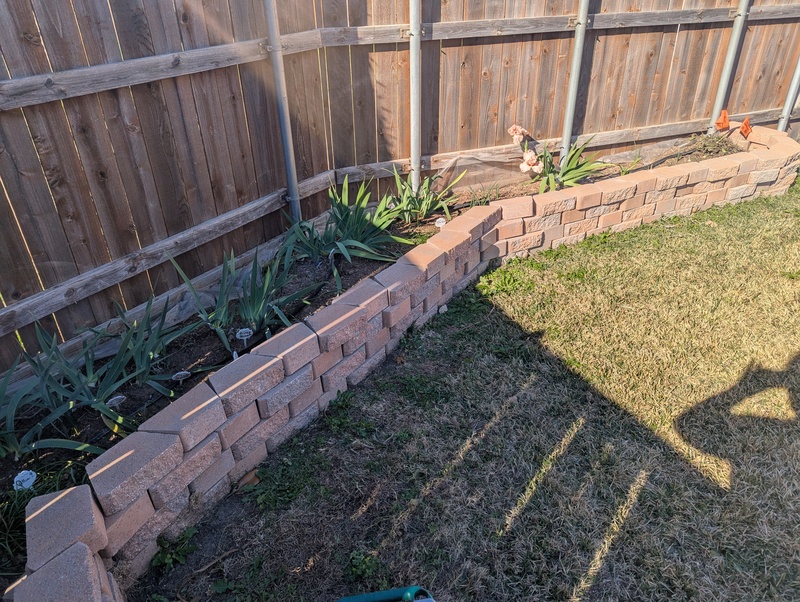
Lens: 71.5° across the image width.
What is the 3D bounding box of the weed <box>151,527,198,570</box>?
[{"bbox_3d":[-0.760,0.819,1.843,0.150,0.070,0.115,-2,30,0],"label":"weed"}]

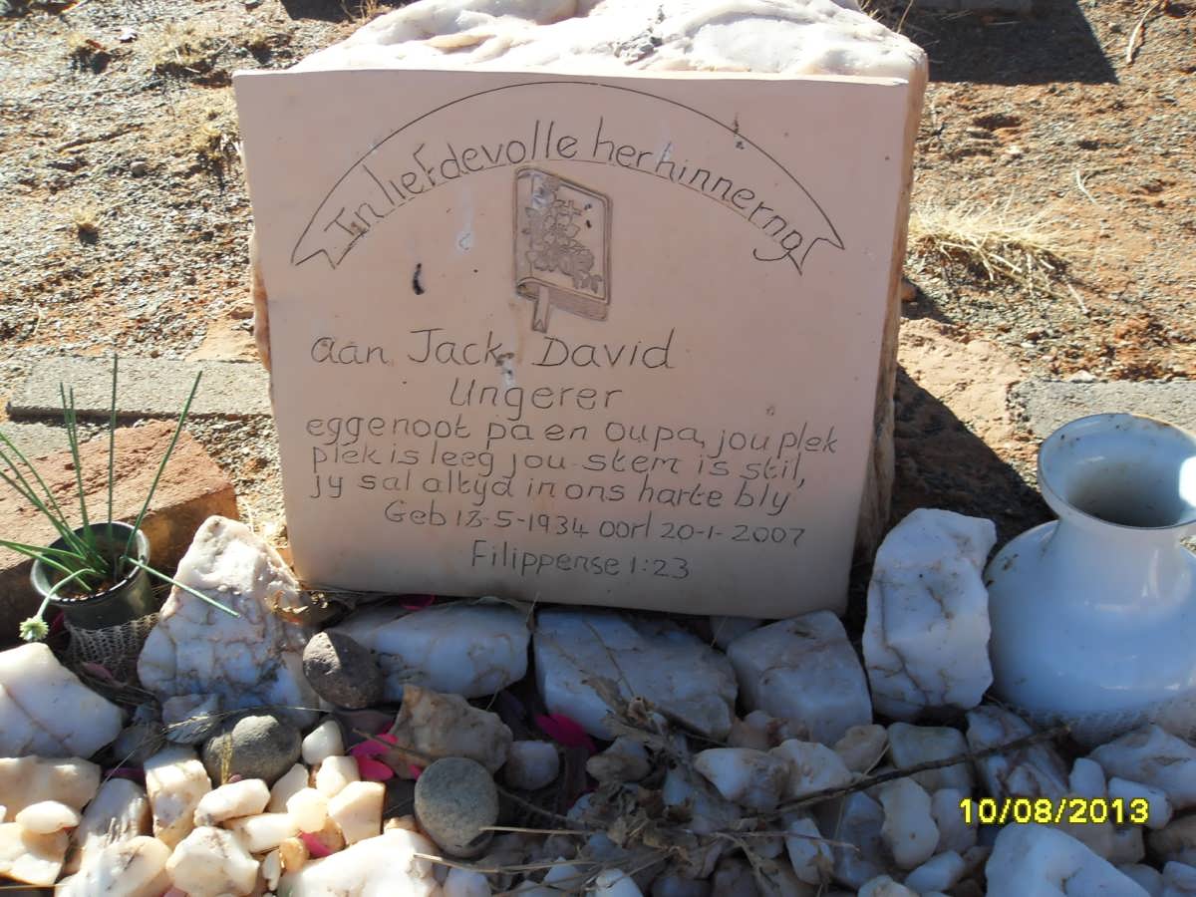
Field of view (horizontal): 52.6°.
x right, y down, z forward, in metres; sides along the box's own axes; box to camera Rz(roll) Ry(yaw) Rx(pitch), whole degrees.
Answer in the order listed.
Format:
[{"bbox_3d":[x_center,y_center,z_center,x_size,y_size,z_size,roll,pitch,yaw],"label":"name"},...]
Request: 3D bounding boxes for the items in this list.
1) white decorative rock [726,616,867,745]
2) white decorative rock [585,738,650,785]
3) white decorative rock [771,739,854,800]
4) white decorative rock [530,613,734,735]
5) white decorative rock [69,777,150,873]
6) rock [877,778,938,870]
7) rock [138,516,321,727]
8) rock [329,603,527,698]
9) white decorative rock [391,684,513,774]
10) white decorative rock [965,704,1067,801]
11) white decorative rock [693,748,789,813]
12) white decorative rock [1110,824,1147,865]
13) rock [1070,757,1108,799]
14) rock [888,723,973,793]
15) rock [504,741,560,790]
[{"bbox_3d":[0.176,0.202,1.056,0.119,0.098,0.108,-1,34,0],"label":"white decorative rock"},{"bbox_3d":[0.017,0.263,1.020,0.052,0.035,0.035,-1,34,0],"label":"white decorative rock"},{"bbox_3d":[0.170,0.254,0.958,0.066,0.041,0.047,0,38,0],"label":"white decorative rock"},{"bbox_3d":[0.033,0.197,1.062,0.173,0.080,0.091,8,34,13],"label":"white decorative rock"},{"bbox_3d":[-0.393,0.305,0.972,0.058,0.055,0.070,-1,34,0],"label":"white decorative rock"},{"bbox_3d":[0.233,0.282,0.909,0.044,0.057,0.054,-1,33,0],"label":"rock"},{"bbox_3d":[-0.319,0.150,1.048,0.150,0.180,0.108,-1,34,0],"label":"rock"},{"bbox_3d":[-0.155,0.186,1.113,0.182,0.072,0.087,-1,34,0],"label":"rock"},{"bbox_3d":[-0.121,0.233,1.001,0.099,0.055,0.059,-1,33,0],"label":"white decorative rock"},{"bbox_3d":[0.336,0.244,0.970,0.083,0.054,0.070,0,38,0],"label":"white decorative rock"},{"bbox_3d":[0.117,0.273,0.992,0.078,0.043,0.047,-1,34,0],"label":"white decorative rock"},{"bbox_3d":[0.413,0.310,0.943,0.031,0.028,0.030,-1,34,0],"label":"white decorative rock"},{"bbox_3d":[0.387,0.260,0.951,0.031,0.030,0.030,0,38,0],"label":"rock"},{"bbox_3d":[0.266,0.249,0.968,0.067,0.047,0.051,-1,33,0],"label":"rock"},{"bbox_3d":[-0.053,0.255,0.974,0.044,0.037,0.039,-1,33,0],"label":"rock"}]

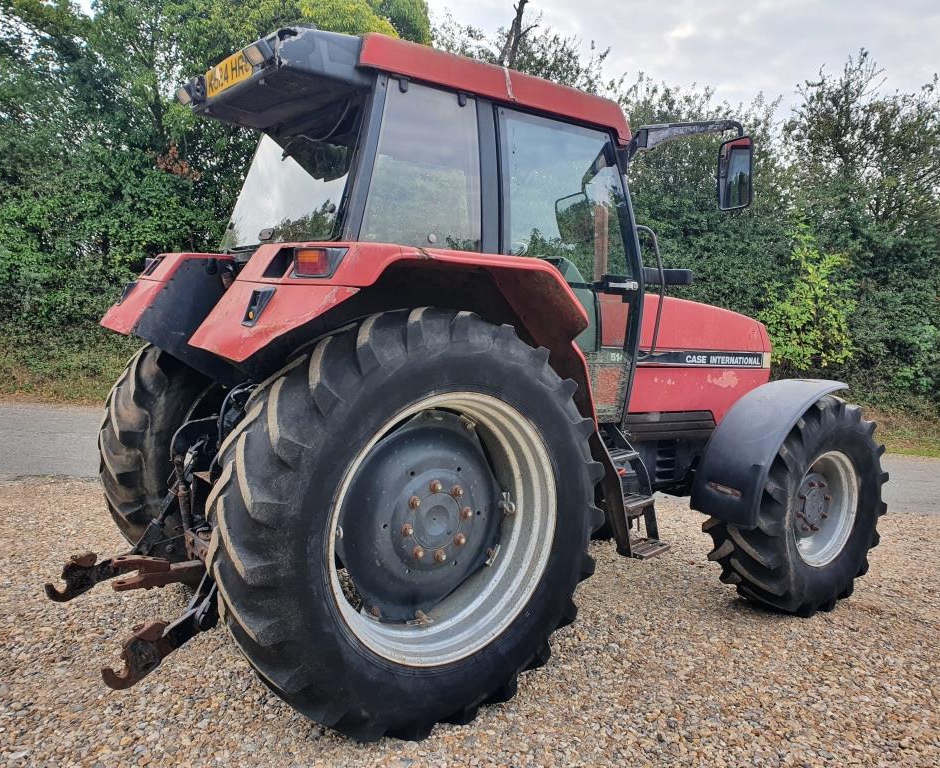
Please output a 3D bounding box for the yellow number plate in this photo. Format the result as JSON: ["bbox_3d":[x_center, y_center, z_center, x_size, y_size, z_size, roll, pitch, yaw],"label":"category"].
[{"bbox_3d":[-1.017,-1.300,3.231,0.020,0.118,0.540,0,6,-36],"label":"yellow number plate"}]

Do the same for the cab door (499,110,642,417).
[{"bbox_3d":[0.472,-0.492,3.564,0.900,1.370,0.110,0,6,-36],"label":"cab door"}]

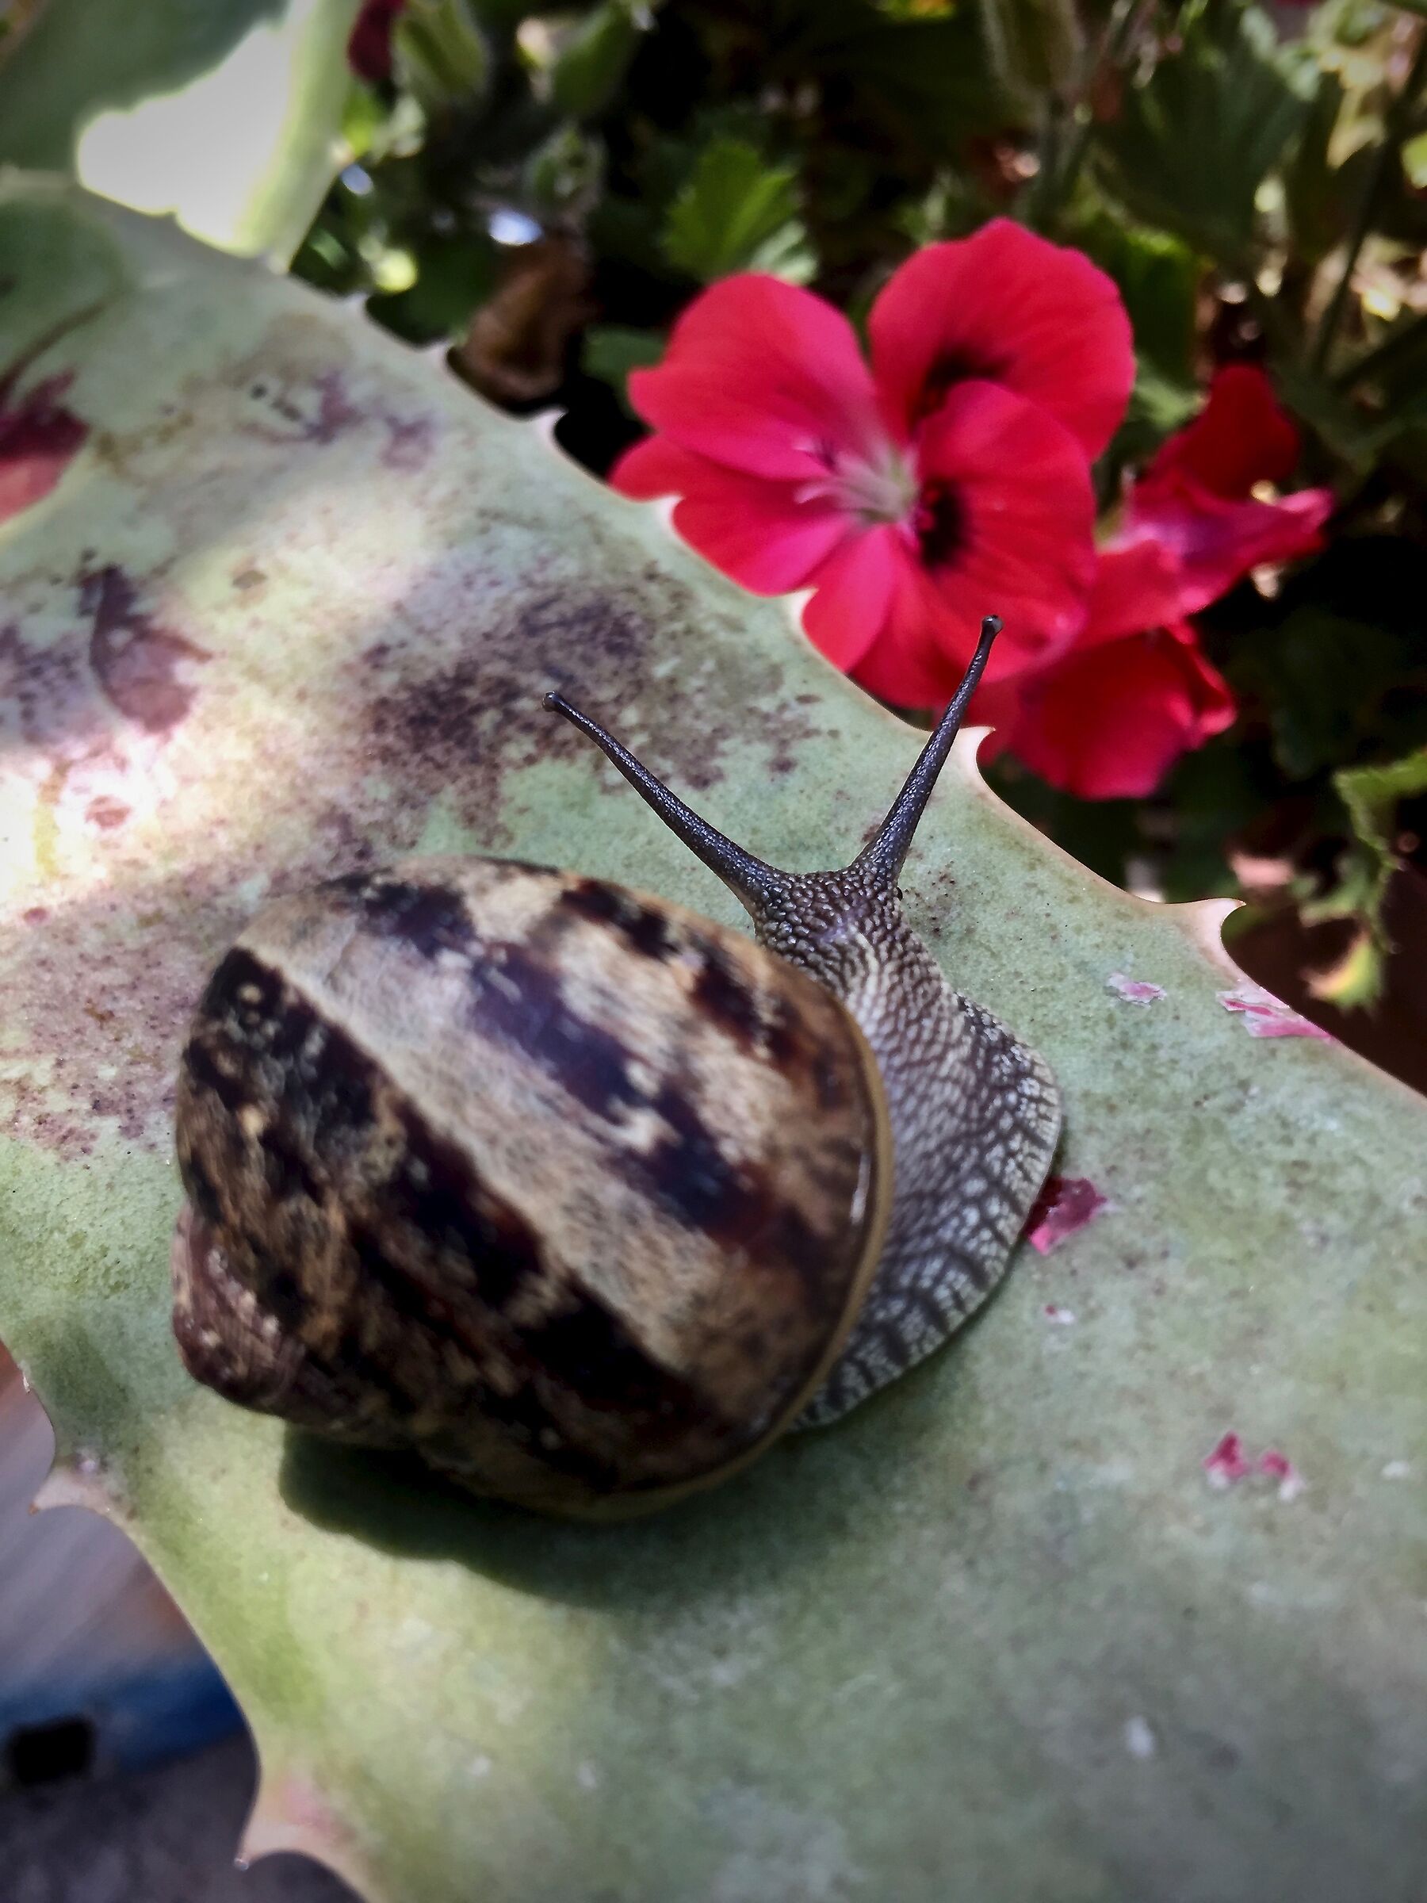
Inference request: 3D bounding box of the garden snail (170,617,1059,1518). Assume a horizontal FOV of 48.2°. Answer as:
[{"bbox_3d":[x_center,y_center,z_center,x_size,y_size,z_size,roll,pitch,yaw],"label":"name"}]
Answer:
[{"bbox_3d":[-0.003,0.002,0.084,0.037,0.031,0.056,18,60,21],"label":"garden snail"}]

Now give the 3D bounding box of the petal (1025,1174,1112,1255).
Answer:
[{"bbox_3d":[0.020,0.015,0.090,0.004,0.001,0.005,28,64,26],"label":"petal"}]

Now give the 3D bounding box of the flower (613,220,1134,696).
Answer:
[{"bbox_3d":[0.014,-0.043,0.138,0.043,0.018,0.040,0,78,18],"label":"flower"}]

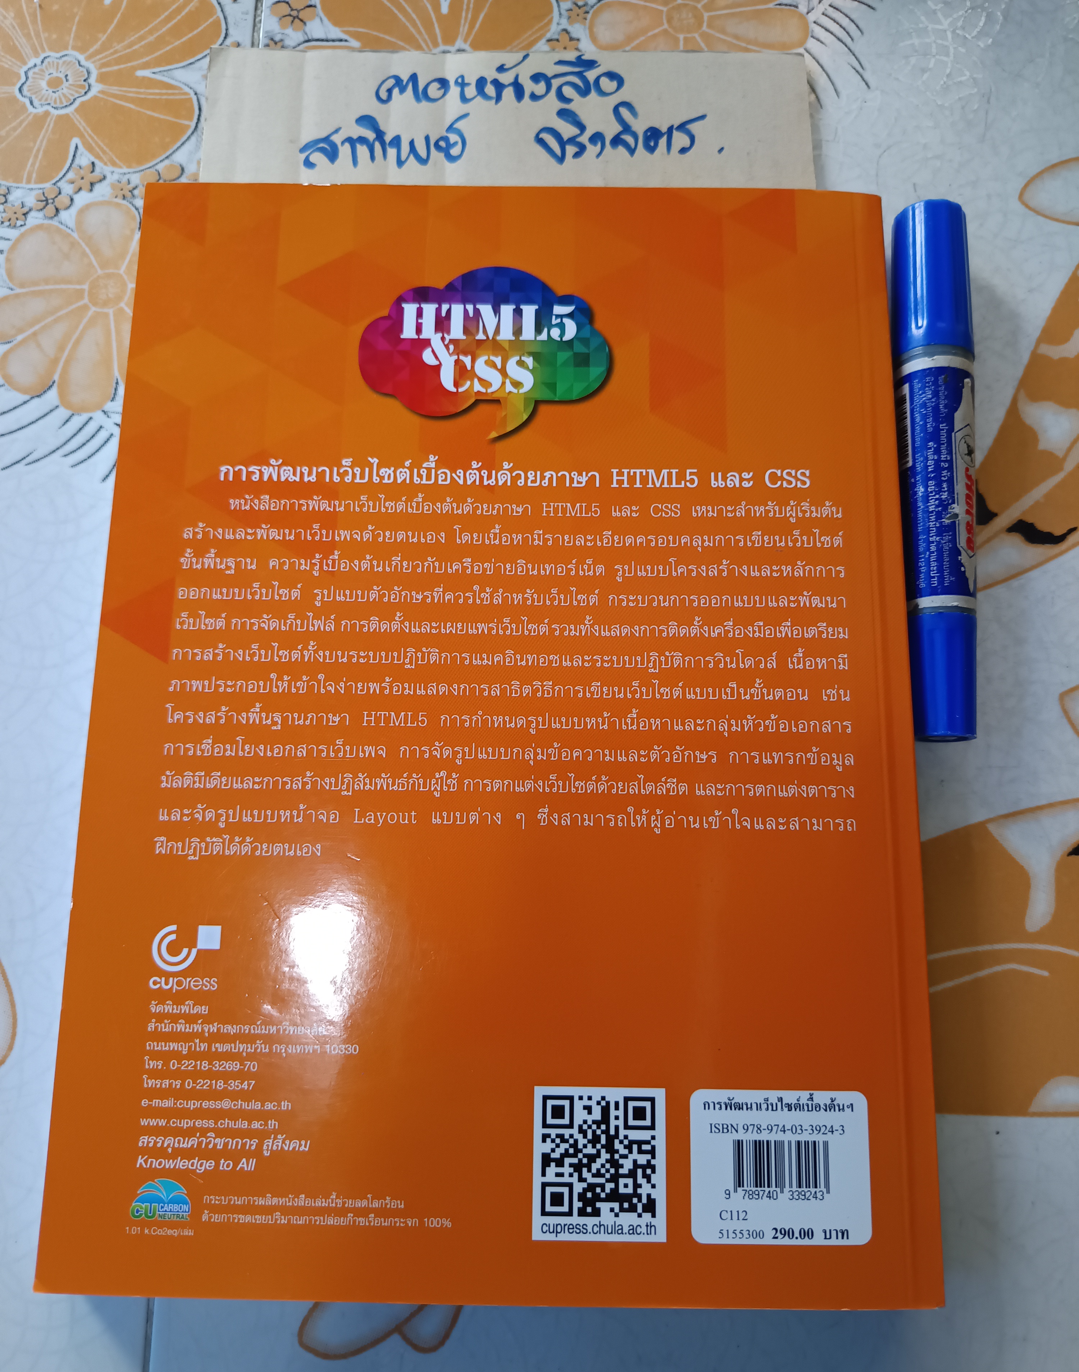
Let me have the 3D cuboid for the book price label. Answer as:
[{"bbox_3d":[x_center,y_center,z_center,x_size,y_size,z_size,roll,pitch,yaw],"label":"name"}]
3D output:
[{"bbox_3d":[0.051,0.101,0.210,0.038,0.001,0.030,1,79,0],"label":"book price label"}]

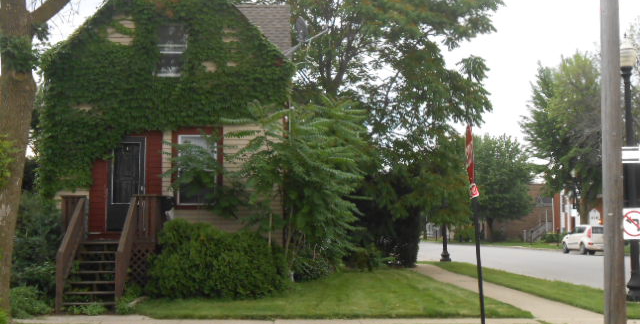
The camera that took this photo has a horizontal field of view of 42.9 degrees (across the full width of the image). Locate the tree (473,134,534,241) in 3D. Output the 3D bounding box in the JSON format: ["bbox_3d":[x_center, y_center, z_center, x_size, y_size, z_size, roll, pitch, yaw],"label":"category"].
[{"bbox_3d":[16.700,2.400,76.000,7.000,9.900,7.000,0,-4,0],"label":"tree"}]

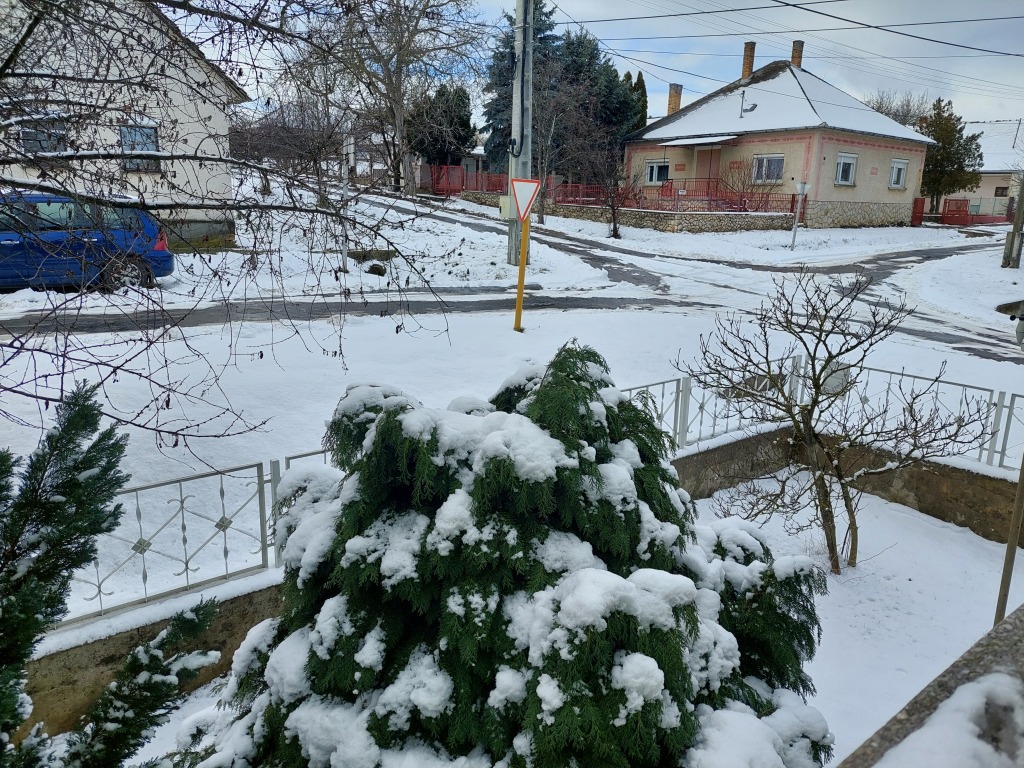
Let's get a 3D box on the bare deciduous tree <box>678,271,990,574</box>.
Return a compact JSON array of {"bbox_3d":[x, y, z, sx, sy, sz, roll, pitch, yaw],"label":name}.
[{"bbox_3d":[3.058,0.416,6.729,2.780,2.953,2.650,7,16,25],"label":"bare deciduous tree"}]

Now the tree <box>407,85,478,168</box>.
[{"bbox_3d":[-3.403,-11.912,34.510,3.503,4.935,3.327,1,14,0],"label":"tree"}]

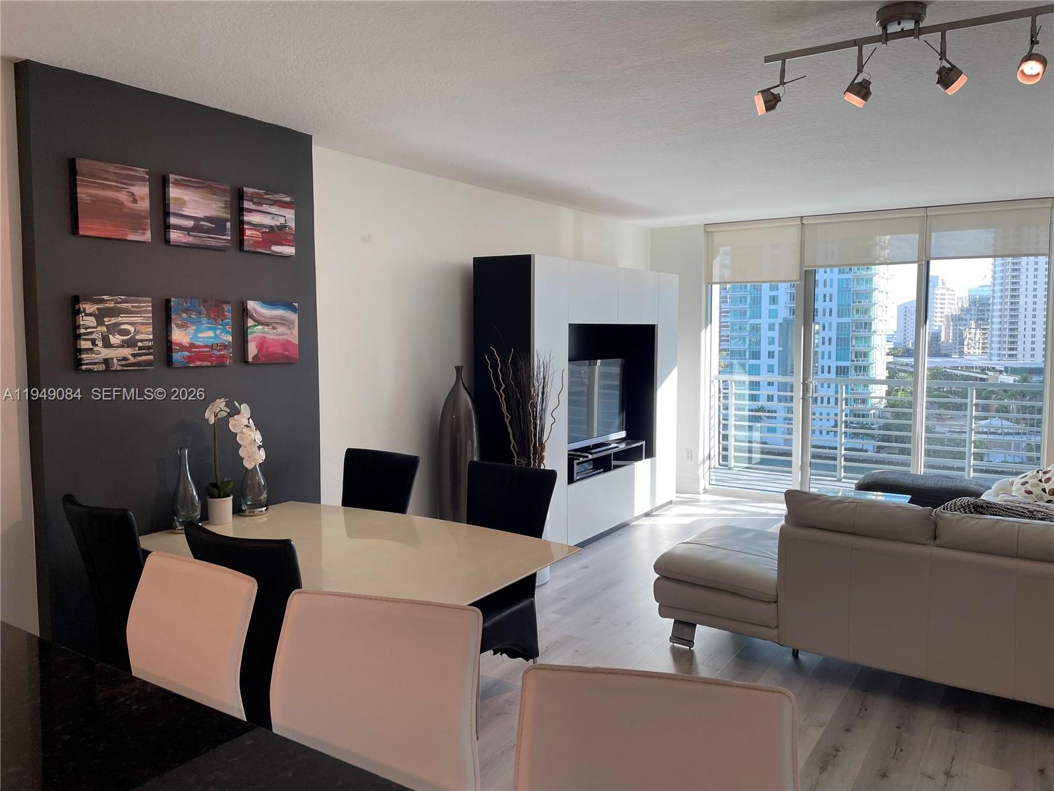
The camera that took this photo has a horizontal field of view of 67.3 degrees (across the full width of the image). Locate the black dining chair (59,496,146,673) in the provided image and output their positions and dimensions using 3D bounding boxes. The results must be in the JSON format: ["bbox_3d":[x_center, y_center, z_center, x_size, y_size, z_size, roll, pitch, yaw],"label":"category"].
[{"bbox_3d":[-1.367,0.855,3.081,0.465,0.977,0.600,3,5,33],"label":"black dining chair"}]

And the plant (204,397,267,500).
[{"bbox_3d":[-1.292,0.230,3.503,0.250,0.440,0.160,0,5,0],"label":"plant"}]

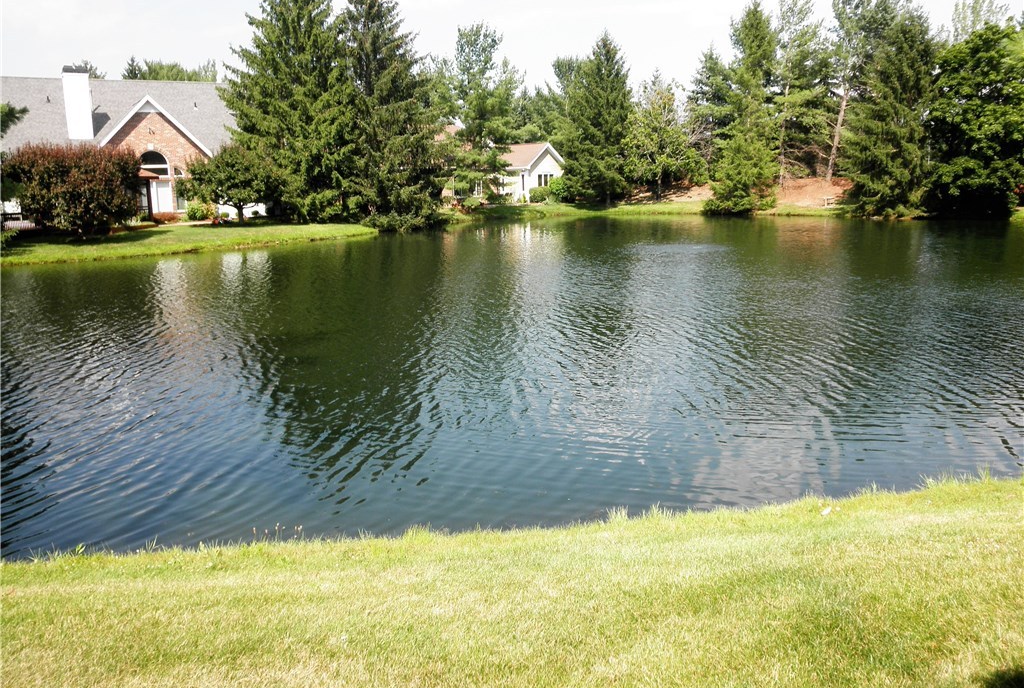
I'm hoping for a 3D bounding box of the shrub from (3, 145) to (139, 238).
[{"bbox_3d":[-25.599,-8.948,48.143,8.010,5.370,6.010,-1,12,0],"label":"shrub"}]

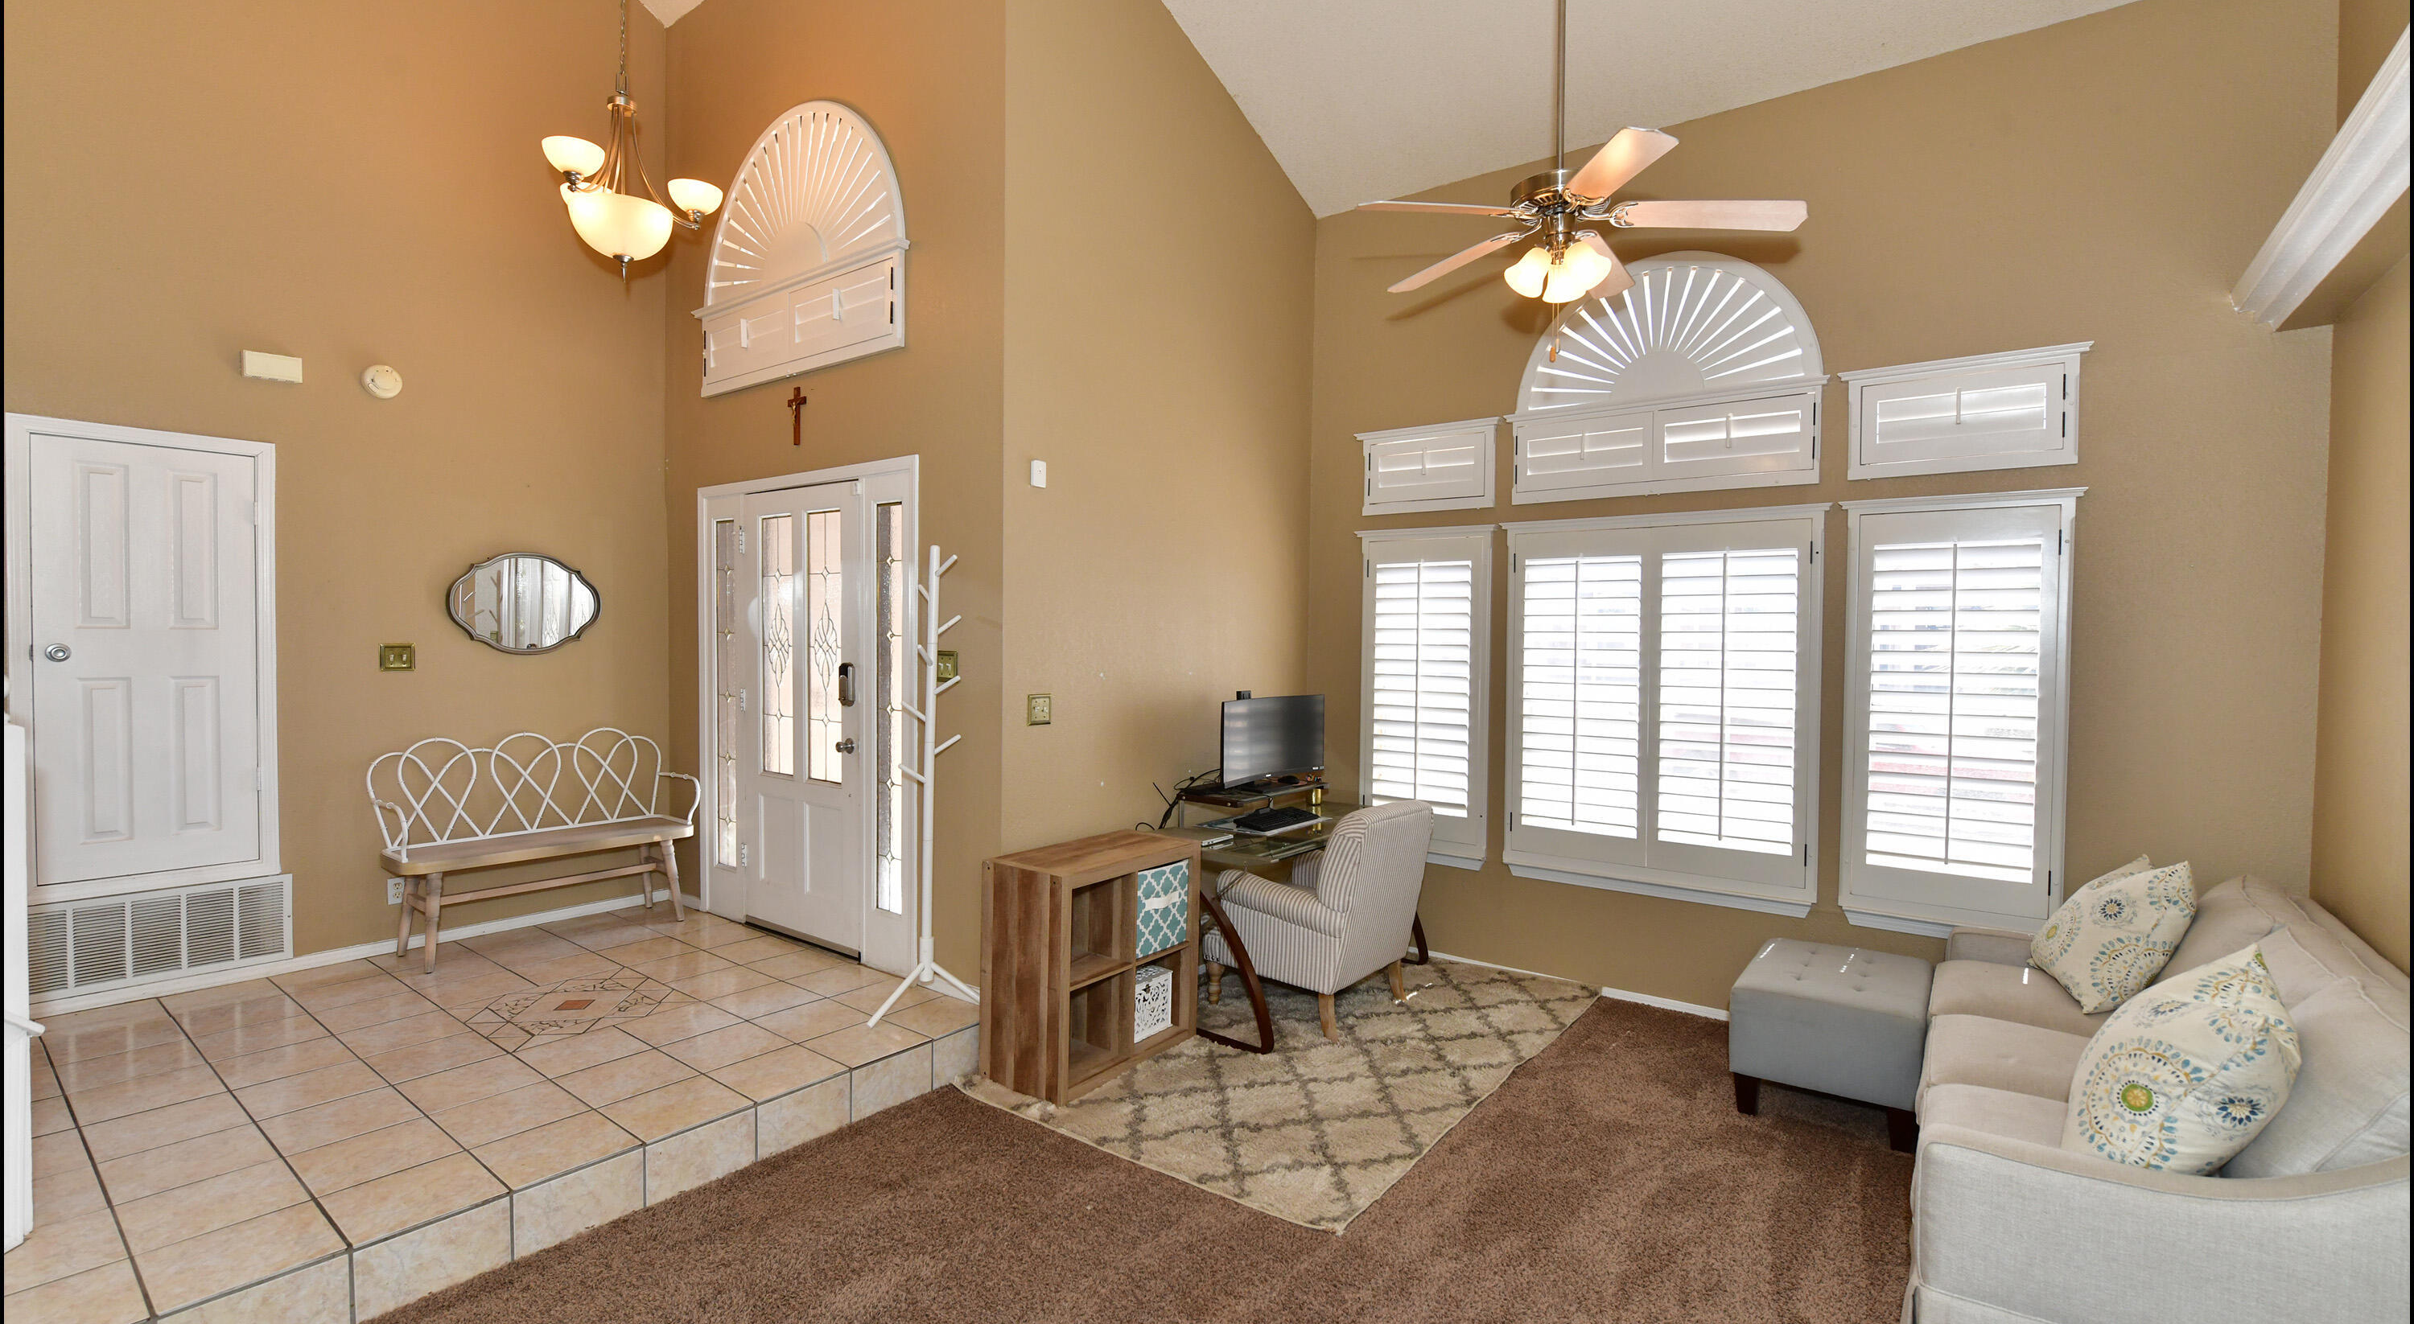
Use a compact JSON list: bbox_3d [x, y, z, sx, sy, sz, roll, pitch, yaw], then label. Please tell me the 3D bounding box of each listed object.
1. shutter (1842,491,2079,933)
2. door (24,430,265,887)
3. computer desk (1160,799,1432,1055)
[{"bbox_3d":[2.780,0.201,4.003,0.720,1.620,0.080,2,2,38],"label":"shutter"},{"bbox_3d":[-4.003,-0.006,4.069,0.045,1.620,0.610,1,2,39],"label":"door"},{"bbox_3d":[0.359,1.073,4.788,0.740,0.755,1.480,2,2,38],"label":"computer desk"}]

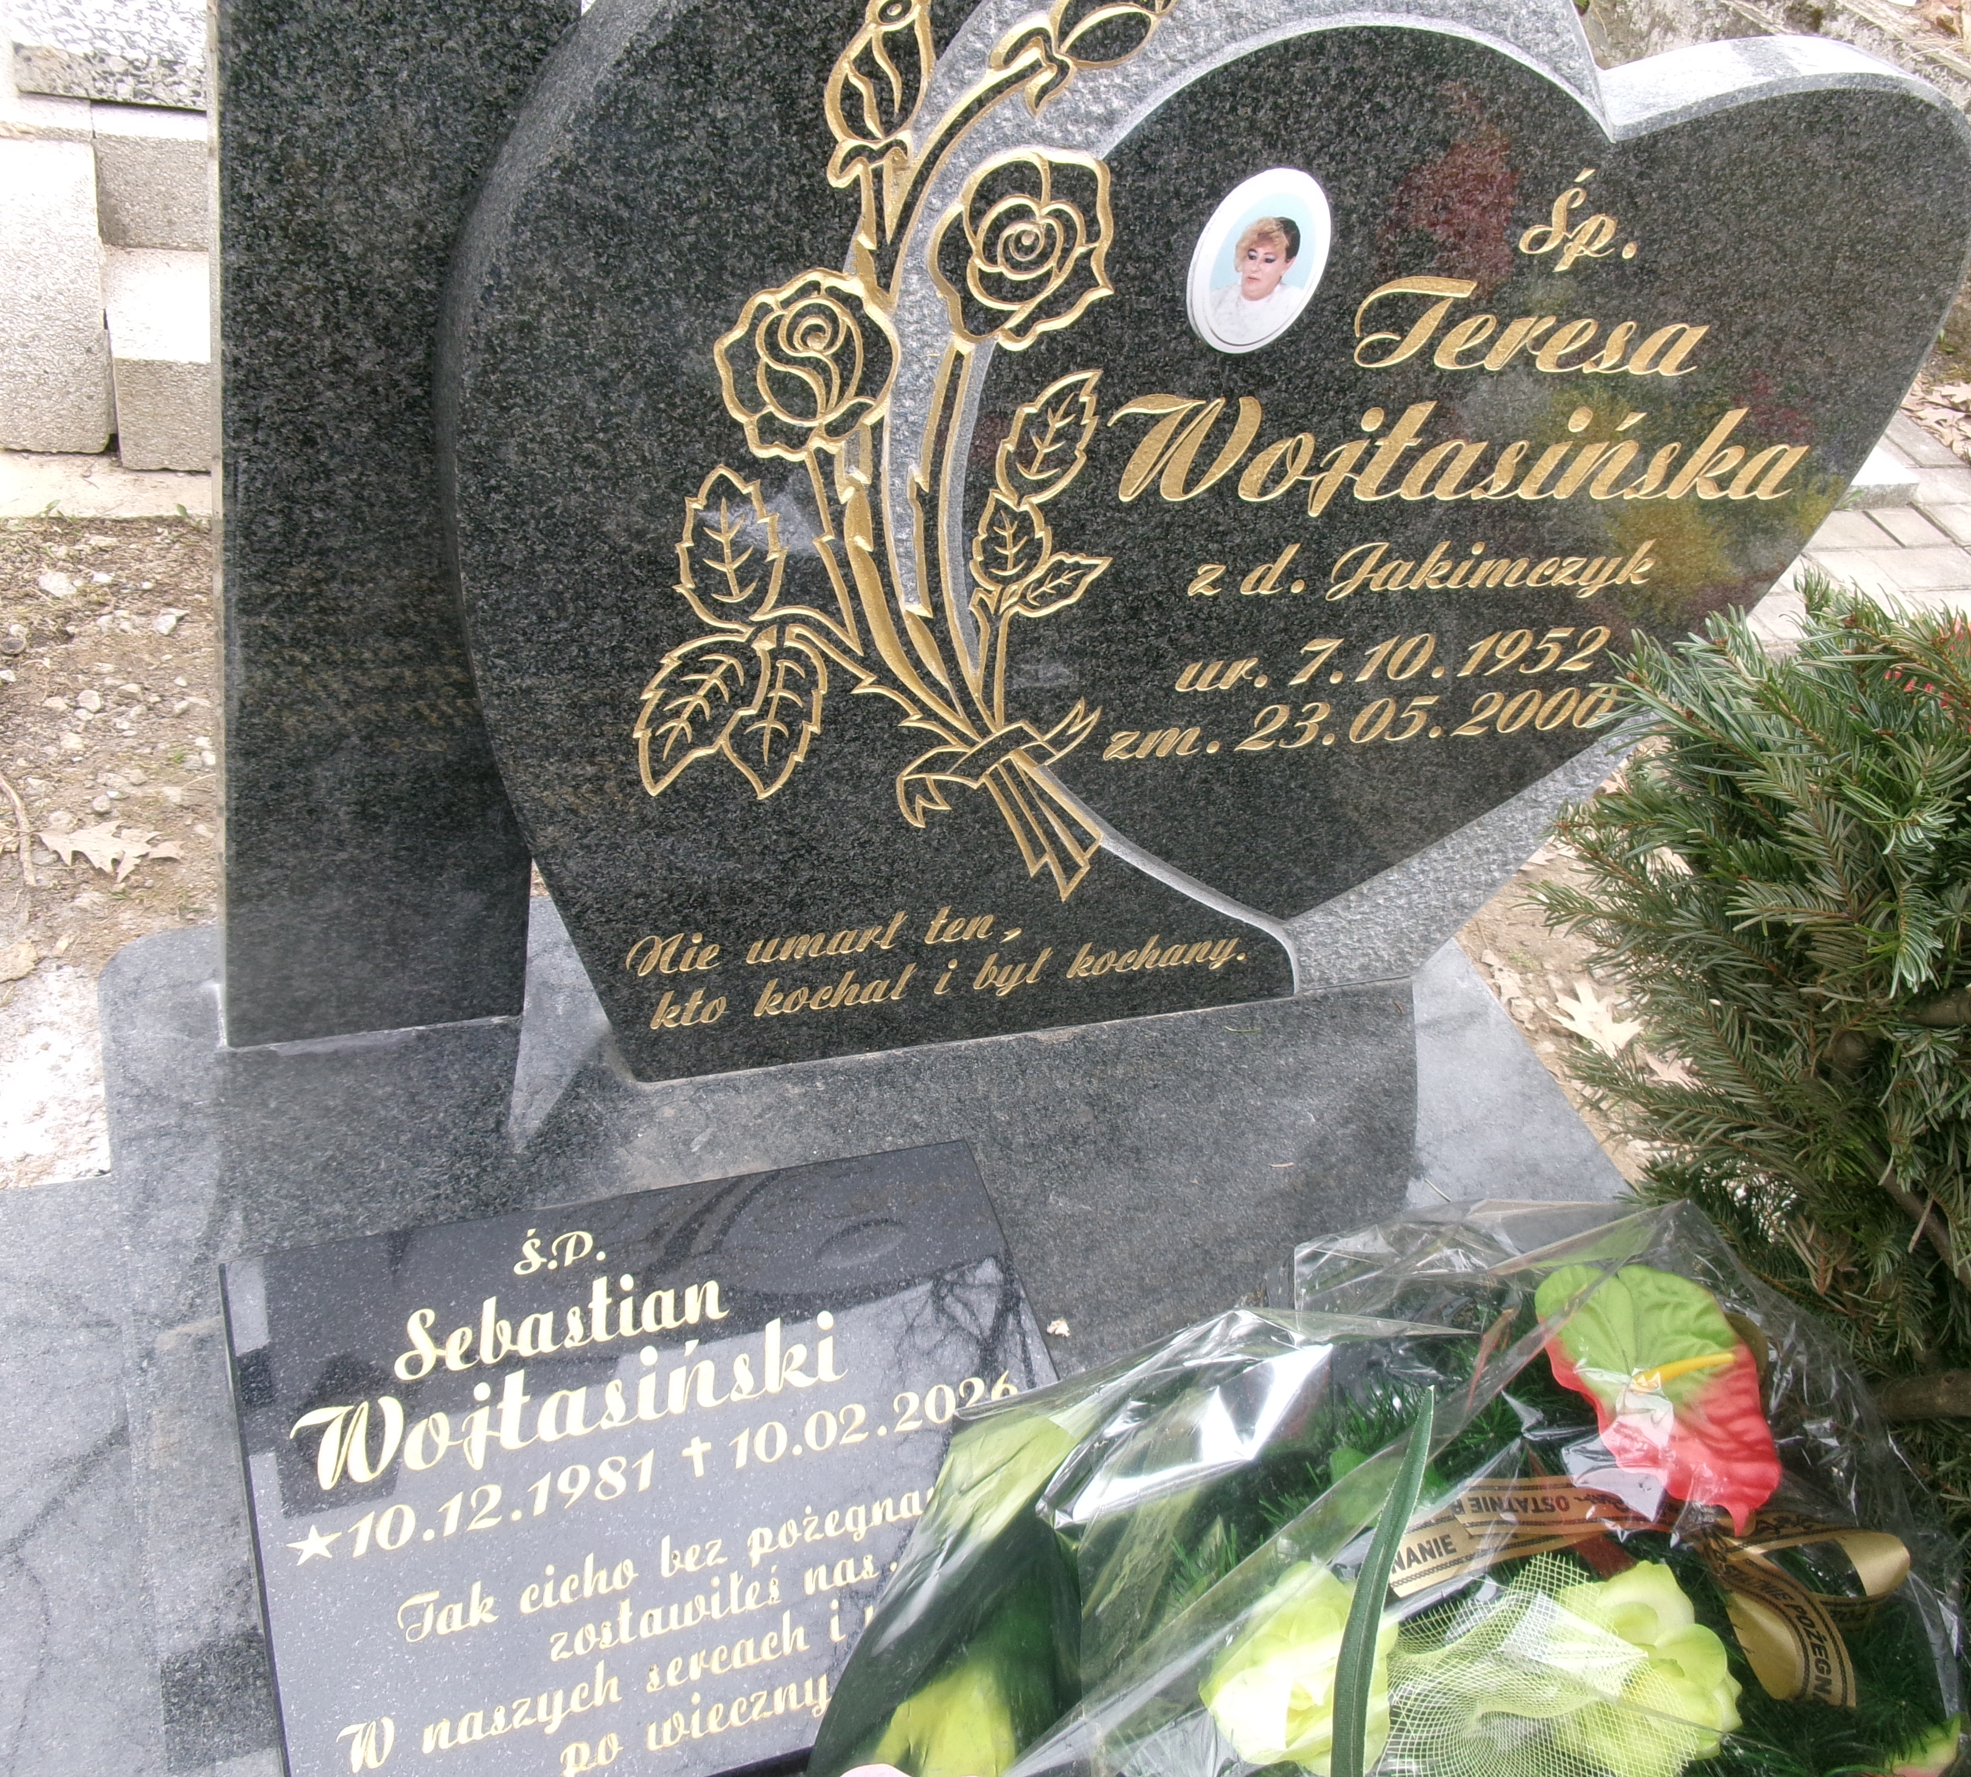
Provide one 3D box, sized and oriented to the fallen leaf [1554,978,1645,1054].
[{"bbox_3d":[0.575,0.125,1.789,0.094,0.018,0.111,6,42,-11],"label":"fallen leaf"}]

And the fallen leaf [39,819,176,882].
[{"bbox_3d":[-0.708,-0.032,1.542,0.108,0.020,0.070,9,41,-7],"label":"fallen leaf"}]

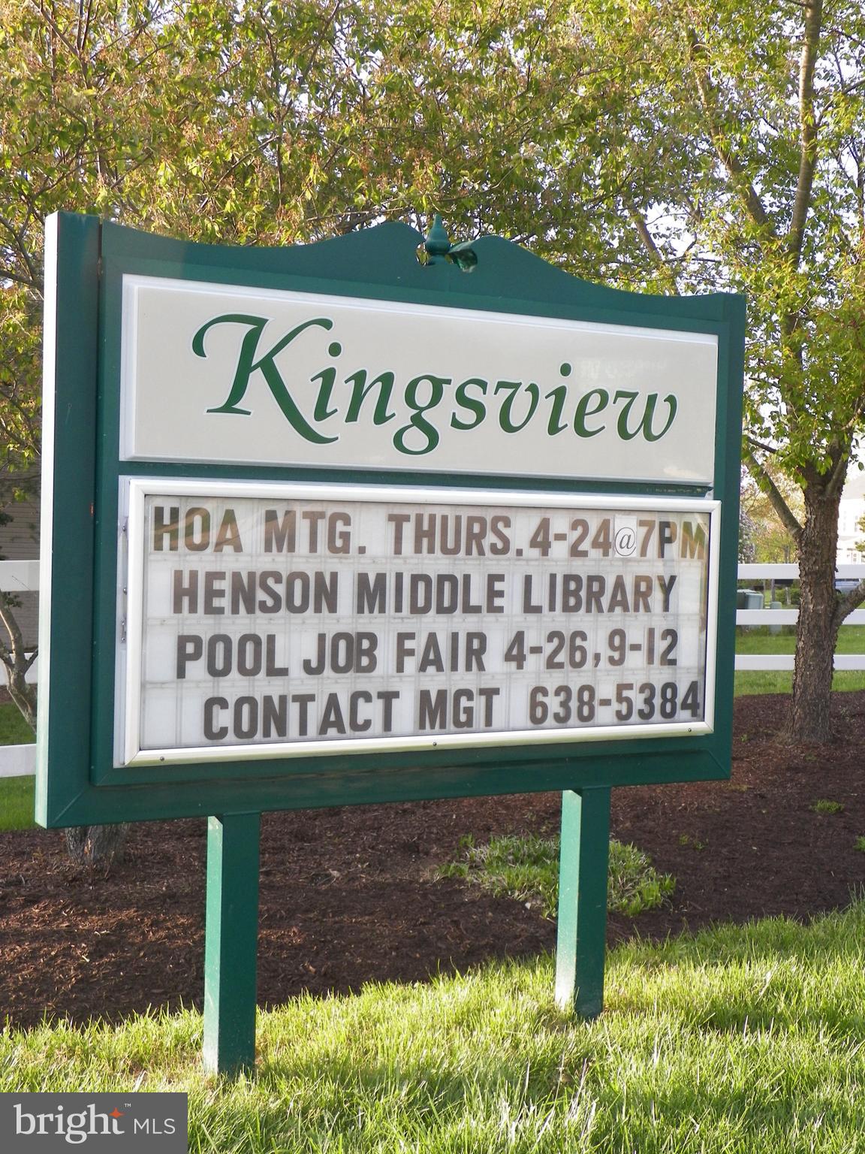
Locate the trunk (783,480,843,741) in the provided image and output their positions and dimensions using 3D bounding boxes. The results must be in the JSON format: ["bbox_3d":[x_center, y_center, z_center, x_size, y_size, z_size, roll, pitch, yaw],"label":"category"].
[{"bbox_3d":[2.647,0.233,10.800,0.320,1.800,0.320,4,2,13],"label":"trunk"}]

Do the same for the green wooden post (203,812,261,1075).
[{"bbox_3d":[-0.476,0.864,3.722,0.092,0.629,0.095,0,3,-28],"label":"green wooden post"}]

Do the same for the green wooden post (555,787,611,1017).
[{"bbox_3d":[0.401,0.858,4.184,0.092,0.605,0.095,0,3,-28],"label":"green wooden post"}]

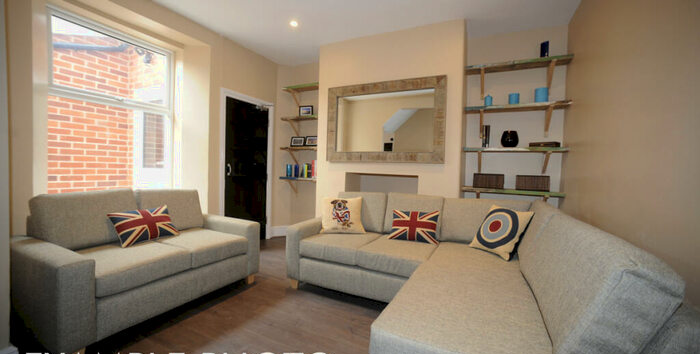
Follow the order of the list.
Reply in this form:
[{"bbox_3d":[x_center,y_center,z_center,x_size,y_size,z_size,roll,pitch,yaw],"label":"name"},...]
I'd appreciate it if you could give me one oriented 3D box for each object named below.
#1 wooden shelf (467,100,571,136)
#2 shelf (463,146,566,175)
[{"bbox_3d":[1.788,-0.609,2.998,0.978,0.319,0.237,2,2,24],"label":"wooden shelf"},{"bbox_3d":[1.775,-0.168,3.010,0.968,0.276,0.237,2,2,24],"label":"shelf"}]

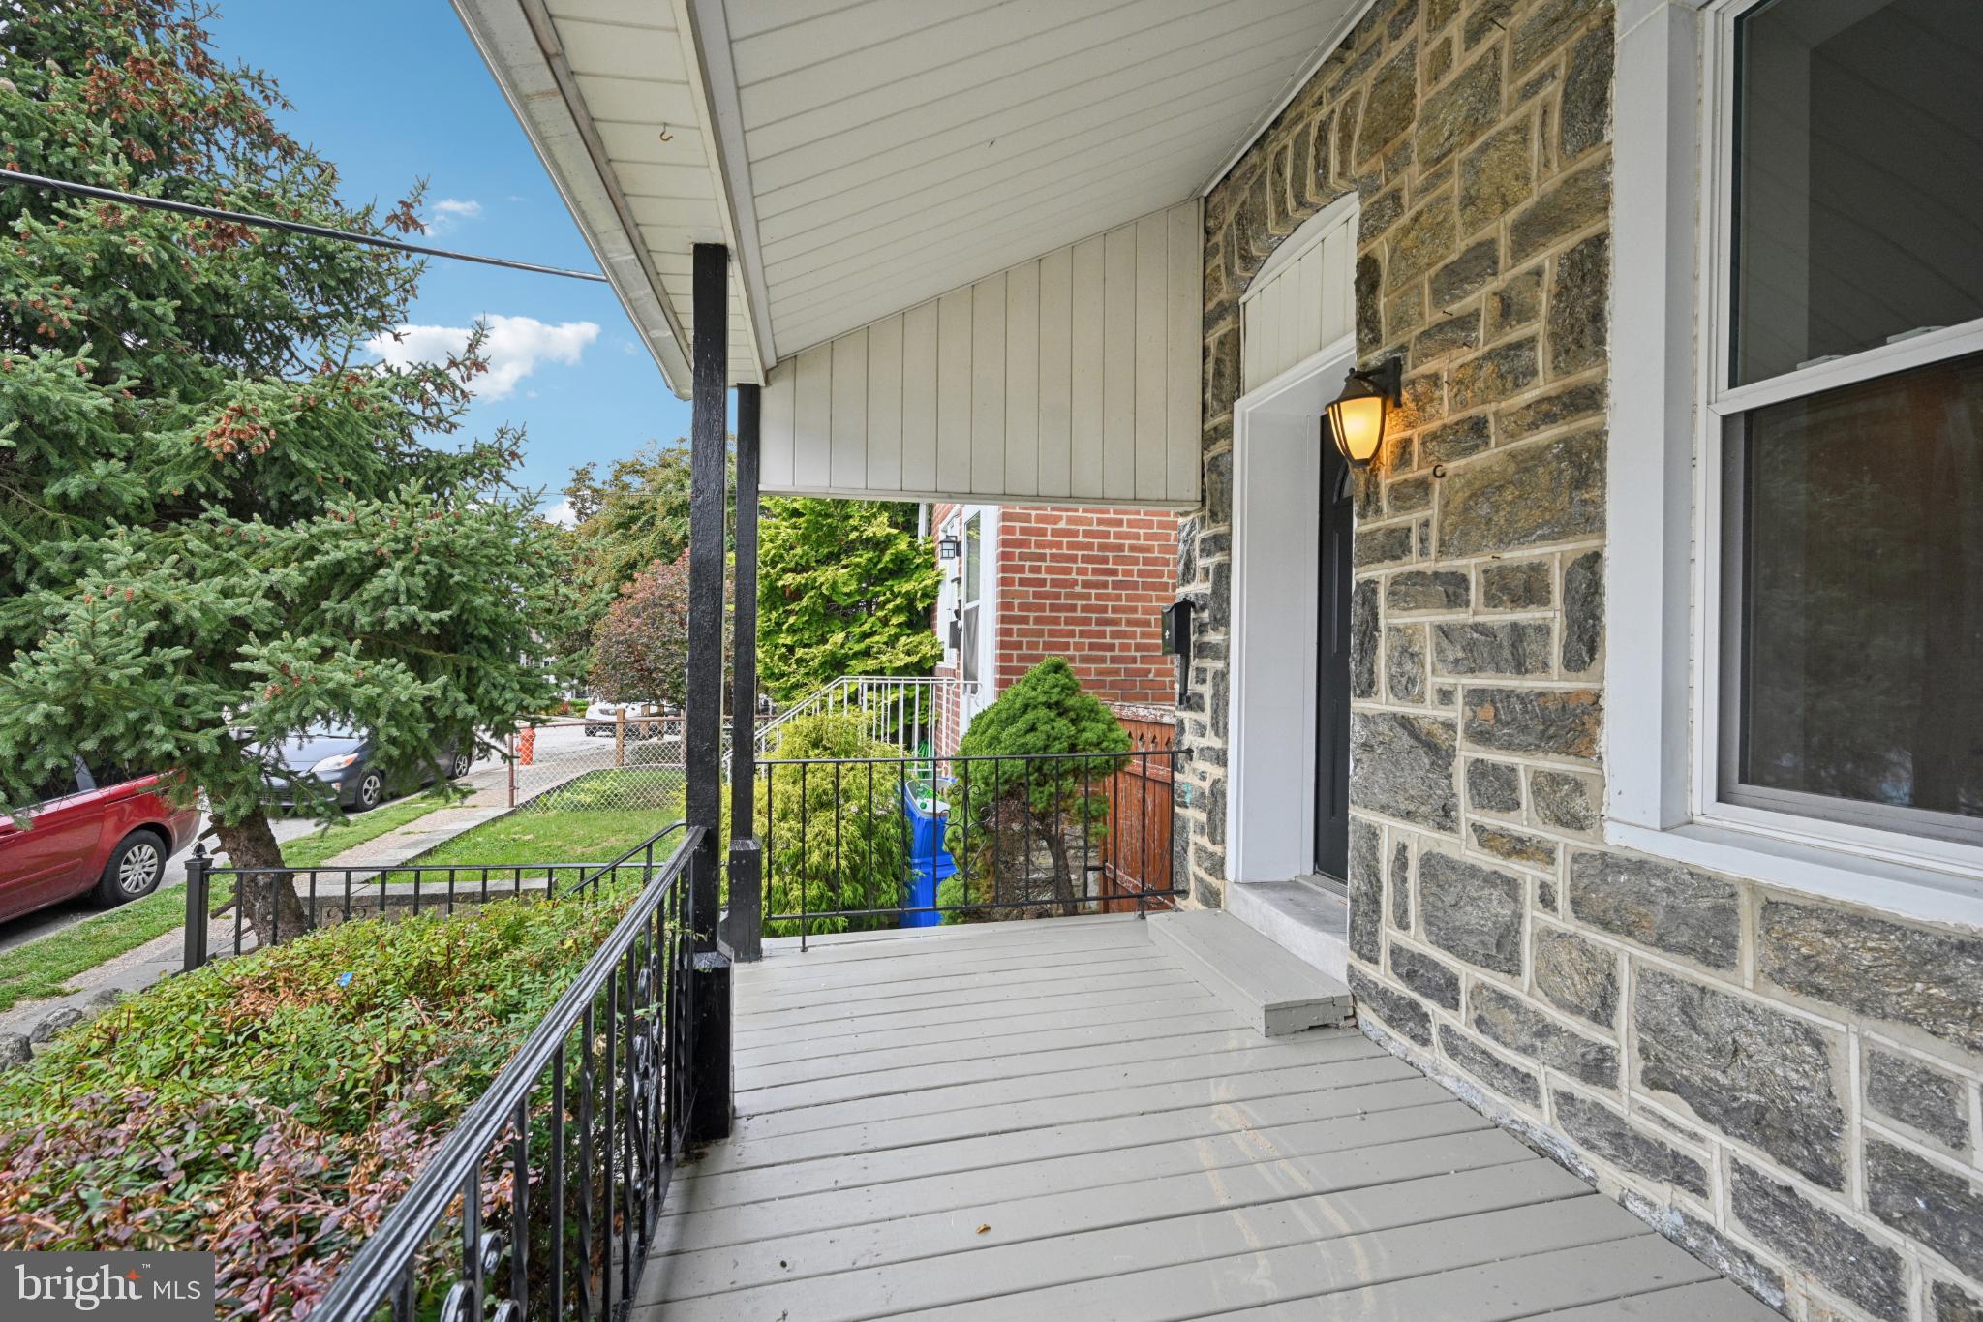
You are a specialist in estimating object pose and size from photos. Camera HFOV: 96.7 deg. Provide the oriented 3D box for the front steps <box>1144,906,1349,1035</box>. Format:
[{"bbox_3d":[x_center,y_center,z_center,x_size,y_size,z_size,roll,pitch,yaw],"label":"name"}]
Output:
[{"bbox_3d":[0.982,1.219,3.505,0.360,0.108,1.020,1,0,-11],"label":"front steps"}]

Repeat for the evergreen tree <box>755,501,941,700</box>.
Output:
[{"bbox_3d":[-1.545,-0.550,9.200,2.400,4.500,2.400,1,0,-11],"label":"evergreen tree"}]

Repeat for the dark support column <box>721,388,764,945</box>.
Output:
[{"bbox_3d":[-1.031,0.049,3.700,0.120,2.400,0.120,1,0,-11],"label":"dark support column"}]

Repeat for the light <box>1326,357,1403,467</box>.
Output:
[{"bbox_3d":[1.207,-0.799,2.819,0.250,0.355,0.185,1,0,-11],"label":"light"}]

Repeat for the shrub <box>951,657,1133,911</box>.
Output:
[{"bbox_3d":[0.269,0.785,4.850,0.970,1.620,0.970,1,0,-11],"label":"shrub"}]

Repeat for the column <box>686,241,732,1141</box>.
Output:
[{"bbox_3d":[-0.773,0.083,2.410,0.120,2.380,0.120,1,0,-11],"label":"column"}]

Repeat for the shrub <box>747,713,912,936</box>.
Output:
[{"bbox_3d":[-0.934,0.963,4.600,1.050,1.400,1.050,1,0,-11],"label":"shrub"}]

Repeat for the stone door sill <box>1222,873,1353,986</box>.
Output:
[{"bbox_3d":[1.332,1.100,3.655,0.360,0.140,0.980,1,0,-11],"label":"stone door sill"}]

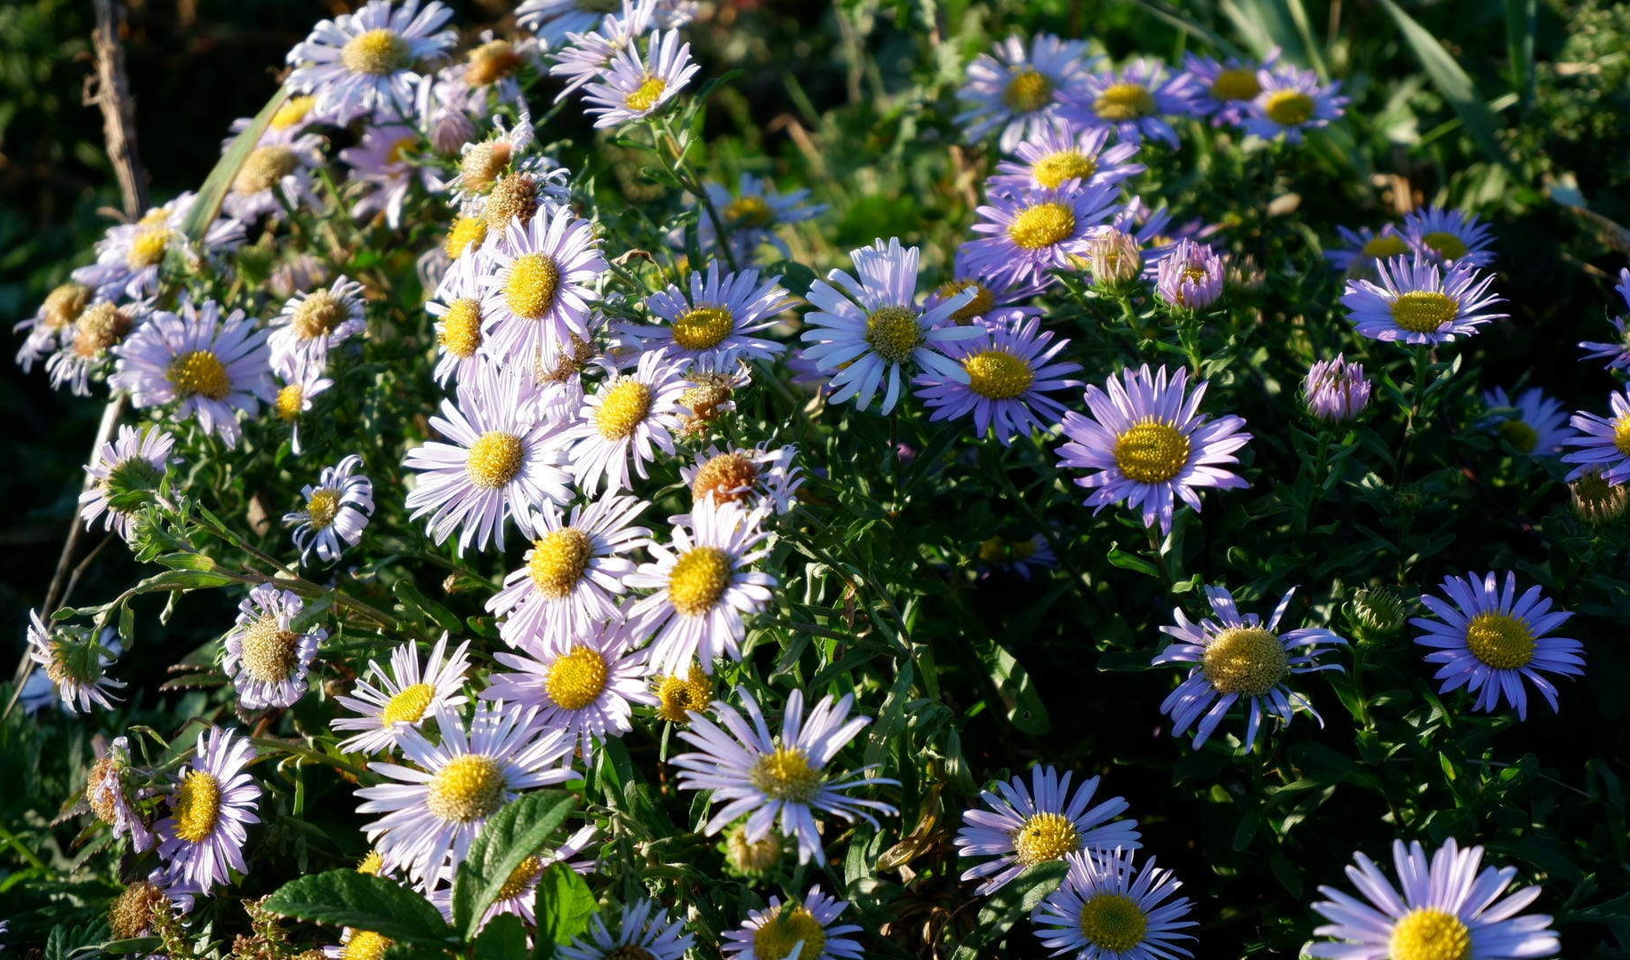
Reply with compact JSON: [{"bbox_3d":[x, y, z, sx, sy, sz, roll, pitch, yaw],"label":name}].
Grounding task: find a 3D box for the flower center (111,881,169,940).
[{"bbox_3d":[-0.125,0.080,0.570,0.011,0.006,0.011,24,78,41],"label":"flower center"}]

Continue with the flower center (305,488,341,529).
[{"bbox_3d":[-0.115,0.007,0.720,0.010,0.010,0.005,-25,-26,23],"label":"flower center"}]

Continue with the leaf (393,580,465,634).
[{"bbox_3d":[-0.090,0.029,0.714,0.021,0.004,0.008,39,54,11],"label":"leaf"}]

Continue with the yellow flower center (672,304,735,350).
[{"bbox_3d":[-0.026,-0.036,0.720,0.014,0.006,0.014,0,44,0],"label":"yellow flower center"}]

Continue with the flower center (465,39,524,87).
[{"bbox_3d":[-0.079,-0.103,0.760,0.015,0.008,0.015,-39,35,-2],"label":"flower center"}]

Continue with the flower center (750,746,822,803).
[{"bbox_3d":[-0.006,0.057,0.600,0.013,0.006,0.013,-3,57,-5],"label":"flower center"}]

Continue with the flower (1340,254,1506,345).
[{"bbox_3d":[0.131,-0.038,0.660,0.035,0.011,0.035,0,34,-2],"label":"flower"}]

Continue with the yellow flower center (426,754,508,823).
[{"bbox_3d":[-0.066,0.059,0.583,0.015,0.007,0.015,-11,59,3],"label":"yellow flower center"}]

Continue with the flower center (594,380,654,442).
[{"bbox_3d":[-0.046,-0.017,0.746,0.015,0.007,0.015,-11,63,22],"label":"flower center"}]

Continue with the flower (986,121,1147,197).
[{"bbox_3d":[0.065,-0.079,0.790,0.040,0.014,0.040,-7,40,7],"label":"flower"}]

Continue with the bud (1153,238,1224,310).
[{"bbox_3d":[0.089,-0.049,0.730,0.016,0.015,0.016,0,27,0],"label":"bud"}]

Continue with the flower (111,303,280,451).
[{"bbox_3d":[-0.151,-0.026,0.750,0.040,0.013,0.040,5,61,10],"label":"flower"}]

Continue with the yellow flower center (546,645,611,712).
[{"bbox_3d":[-0.053,0.044,0.680,0.015,0.007,0.015,-4,69,4],"label":"yellow flower center"}]

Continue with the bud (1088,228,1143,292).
[{"bbox_3d":[0.065,-0.048,0.670,0.012,0.013,0.012,-5,22,0],"label":"bud"}]

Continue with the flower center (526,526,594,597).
[{"bbox_3d":[-0.057,0.018,0.693,0.015,0.007,0.015,-9,63,19],"label":"flower center"}]

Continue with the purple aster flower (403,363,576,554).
[{"bbox_3d":[-0.064,-0.004,0.610,0.036,0.036,0.011,7,-16,14],"label":"purple aster flower"}]

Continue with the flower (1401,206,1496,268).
[{"bbox_3d":[0.164,-0.062,0.800,0.025,0.009,0.025,0,42,-7],"label":"flower"}]

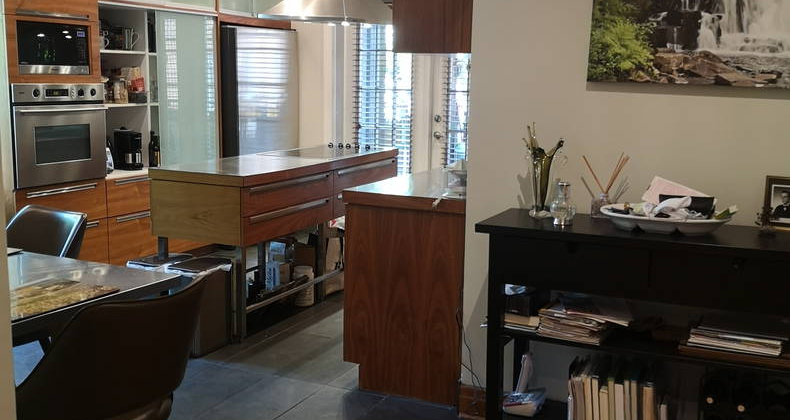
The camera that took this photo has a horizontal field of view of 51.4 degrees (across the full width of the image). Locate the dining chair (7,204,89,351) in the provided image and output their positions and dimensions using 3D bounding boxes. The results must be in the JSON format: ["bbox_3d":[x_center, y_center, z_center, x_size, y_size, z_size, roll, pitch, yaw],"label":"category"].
[{"bbox_3d":[-1.593,0.438,3.430,0.520,0.820,0.570,5,10,24],"label":"dining chair"}]

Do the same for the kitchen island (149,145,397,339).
[{"bbox_3d":[-0.692,0.101,5.398,0.670,0.886,1.970,5,10,24],"label":"kitchen island"}]

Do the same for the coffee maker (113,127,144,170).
[{"bbox_3d":[-1.947,-0.450,6.047,0.190,0.307,0.160,5,10,24],"label":"coffee maker"}]

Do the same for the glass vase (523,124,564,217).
[{"bbox_3d":[0.551,-0.143,3.095,0.130,0.335,0.120,5,10,24],"label":"glass vase"}]

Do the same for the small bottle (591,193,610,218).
[{"bbox_3d":[0.775,-0.014,3.092,0.070,0.093,0.065,5,10,24],"label":"small bottle"}]

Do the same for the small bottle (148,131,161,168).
[{"bbox_3d":[-1.840,-0.478,6.285,0.075,0.290,0.075,5,10,24],"label":"small bottle"}]

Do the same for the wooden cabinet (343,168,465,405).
[{"bbox_3d":[0.283,0.307,4.125,0.600,0.912,1.200,5,10,24],"label":"wooden cabinet"}]

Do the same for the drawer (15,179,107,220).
[{"bbox_3d":[-2.316,-0.048,5.319,0.480,0.270,0.723,5,10,24],"label":"drawer"}]

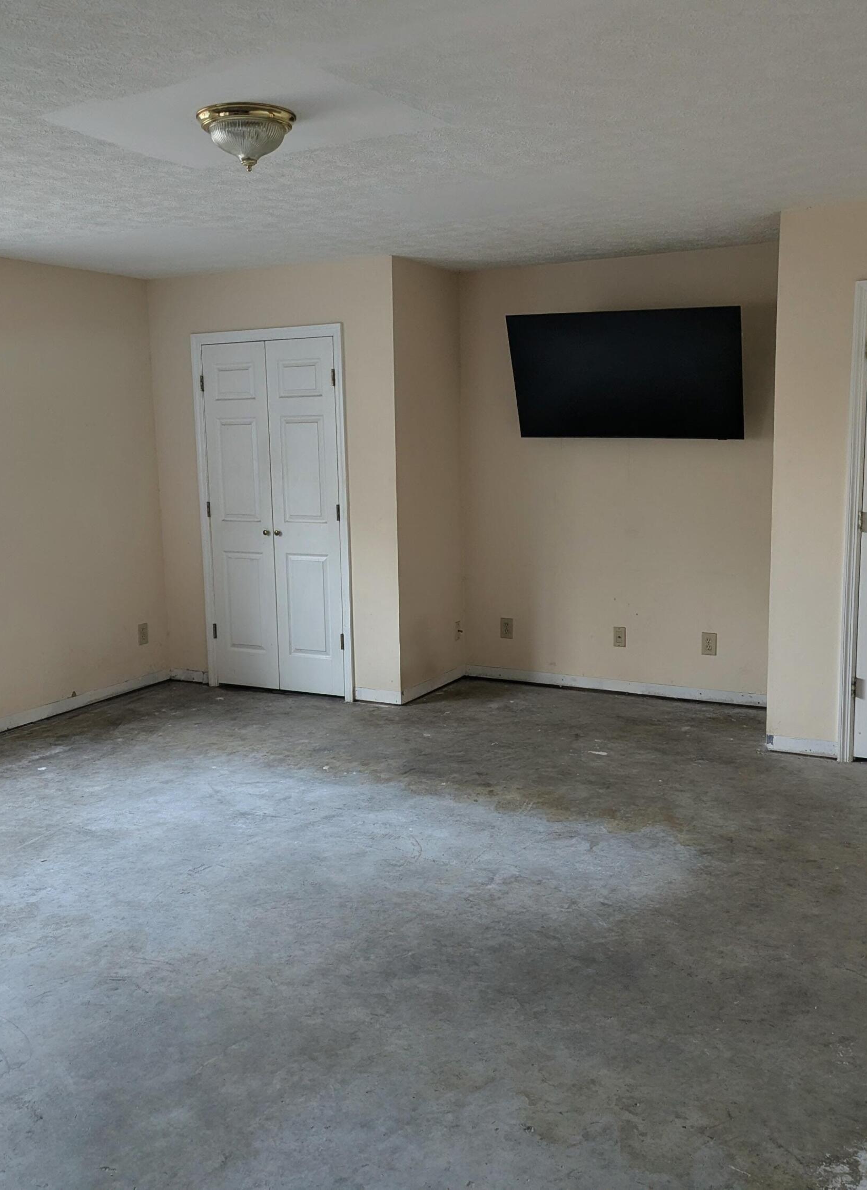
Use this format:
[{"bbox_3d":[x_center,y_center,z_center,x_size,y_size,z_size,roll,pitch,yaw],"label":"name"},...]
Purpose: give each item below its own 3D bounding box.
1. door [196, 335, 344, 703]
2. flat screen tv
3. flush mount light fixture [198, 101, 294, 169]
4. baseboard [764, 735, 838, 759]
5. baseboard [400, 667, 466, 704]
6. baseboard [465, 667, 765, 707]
[{"bbox_3d":[-0.925,-0.437,6.376,0.920,2.028,0.040,3,10,28],"label":"door"},{"bbox_3d":[1.012,-1.162,5.806,1.232,0.700,0.060,4,32,25],"label":"flat screen tv"},{"bbox_3d":[-0.529,-1.294,3.134,0.282,0.163,0.282,-1,9,0],"label":"flush mount light fixture"},{"bbox_3d":[1.691,0.700,5.042,0.310,0.075,0.015,3,10,28],"label":"baseboard"},{"bbox_3d":[0.015,0.526,6.458,0.015,0.075,0.787,3,10,28],"label":"baseboard"},{"bbox_3d":[1.063,0.527,6.332,1.973,0.075,0.015,3,10,28],"label":"baseboard"}]

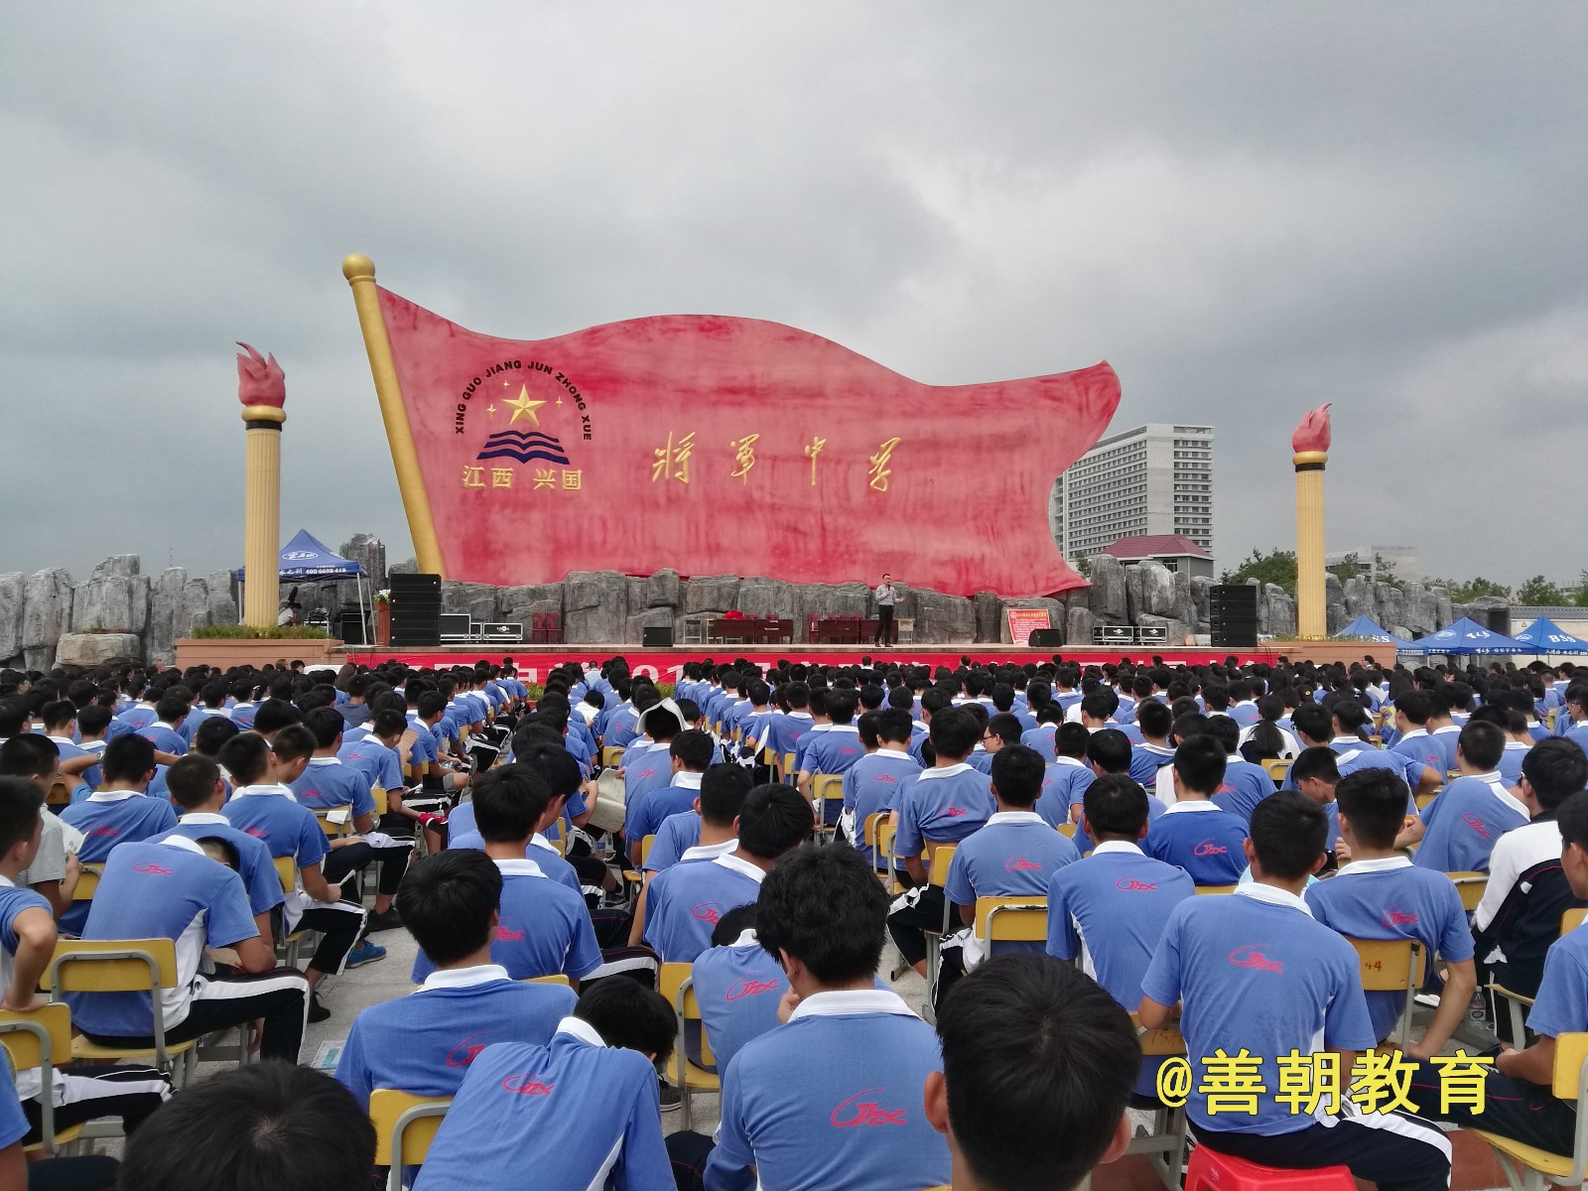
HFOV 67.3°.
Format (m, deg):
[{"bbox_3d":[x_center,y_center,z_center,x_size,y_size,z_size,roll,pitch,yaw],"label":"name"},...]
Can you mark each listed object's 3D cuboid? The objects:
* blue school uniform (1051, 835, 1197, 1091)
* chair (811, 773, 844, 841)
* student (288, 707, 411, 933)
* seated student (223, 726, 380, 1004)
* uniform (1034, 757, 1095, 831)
[{"bbox_3d":[0.892,1.006,3.330,0.450,0.640,0.320,0,-2,-4],"label":"blue school uniform"},{"bbox_3d":[0.280,1.483,7.270,0.390,0.790,0.450,0,-2,-8],"label":"chair"},{"bbox_3d":[-2.270,1.202,6.180,0.480,1.270,0.820,0,-2,5],"label":"student"},{"bbox_3d":[-2.033,1.170,4.880,0.500,1.270,0.780,0,-2,14],"label":"seated student"},{"bbox_3d":[1.301,1.051,5.700,0.430,0.600,0.340,-1,-2,20],"label":"uniform"}]

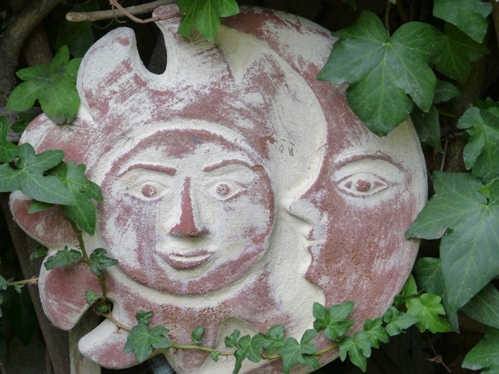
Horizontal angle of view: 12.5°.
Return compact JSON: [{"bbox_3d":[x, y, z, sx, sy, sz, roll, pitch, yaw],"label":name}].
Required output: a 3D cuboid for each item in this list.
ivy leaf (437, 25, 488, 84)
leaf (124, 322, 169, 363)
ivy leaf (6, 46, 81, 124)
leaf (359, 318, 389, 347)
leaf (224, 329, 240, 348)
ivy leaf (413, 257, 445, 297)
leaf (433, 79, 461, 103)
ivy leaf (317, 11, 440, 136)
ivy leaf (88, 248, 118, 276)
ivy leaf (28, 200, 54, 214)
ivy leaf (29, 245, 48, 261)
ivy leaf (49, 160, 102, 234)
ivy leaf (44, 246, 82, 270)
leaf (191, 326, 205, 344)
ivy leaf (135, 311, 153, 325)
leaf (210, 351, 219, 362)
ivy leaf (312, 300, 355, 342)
[{"bbox_3d":[0.164,-0.107,1.790,0.050,0.052,0.015,0,6,0],"label":"ivy leaf"},{"bbox_3d":[-0.078,0.117,1.720,0.036,0.030,0.010,0,6,0],"label":"leaf"},{"bbox_3d":[-0.156,-0.077,1.730,0.057,0.059,0.017,0,6,0],"label":"ivy leaf"},{"bbox_3d":[0.095,0.111,1.730,0.023,0.023,0.008,0,6,0],"label":"leaf"},{"bbox_3d":[-0.012,0.106,1.585,0.011,0.013,0.005,1,-20,10],"label":"leaf"},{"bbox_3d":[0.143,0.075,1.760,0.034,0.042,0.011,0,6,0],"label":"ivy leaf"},{"bbox_3d":[0.137,-0.068,1.620,0.028,0.018,0.006,-1,-20,-10],"label":"leaf"},{"bbox_3d":[0.088,-0.078,1.560,0.084,0.087,0.019,0,-18,0],"label":"ivy leaf"},{"bbox_3d":[-0.101,0.052,1.585,0.020,0.020,0.007,-1,-30,-5],"label":"ivy leaf"},{"bbox_3d":[-0.156,0.013,1.720,0.023,0.015,0.007,0,6,0],"label":"ivy leaf"},{"bbox_3d":[-0.150,0.047,1.620,0.013,0.012,0.004,0,-25,0],"label":"ivy leaf"},{"bbox_3d":[-0.132,0.008,1.710,0.044,0.056,0.015,0,6,0],"label":"ivy leaf"},{"bbox_3d":[-0.129,0.050,1.580,0.026,0.007,0.018,1,50,5],"label":"ivy leaf"},{"bbox_3d":[-0.039,0.113,1.730,0.011,0.014,0.005,0,6,0],"label":"leaf"},{"bbox_3d":[-0.073,0.091,1.585,0.012,0.011,0.004,0,-30,0],"label":"ivy leaf"},{"bbox_3d":[-0.027,0.129,1.730,0.006,0.009,0.004,0,6,0],"label":"leaf"},{"bbox_3d":[0.059,0.093,1.580,0.029,0.027,0.008,0,-20,0],"label":"ivy leaf"}]

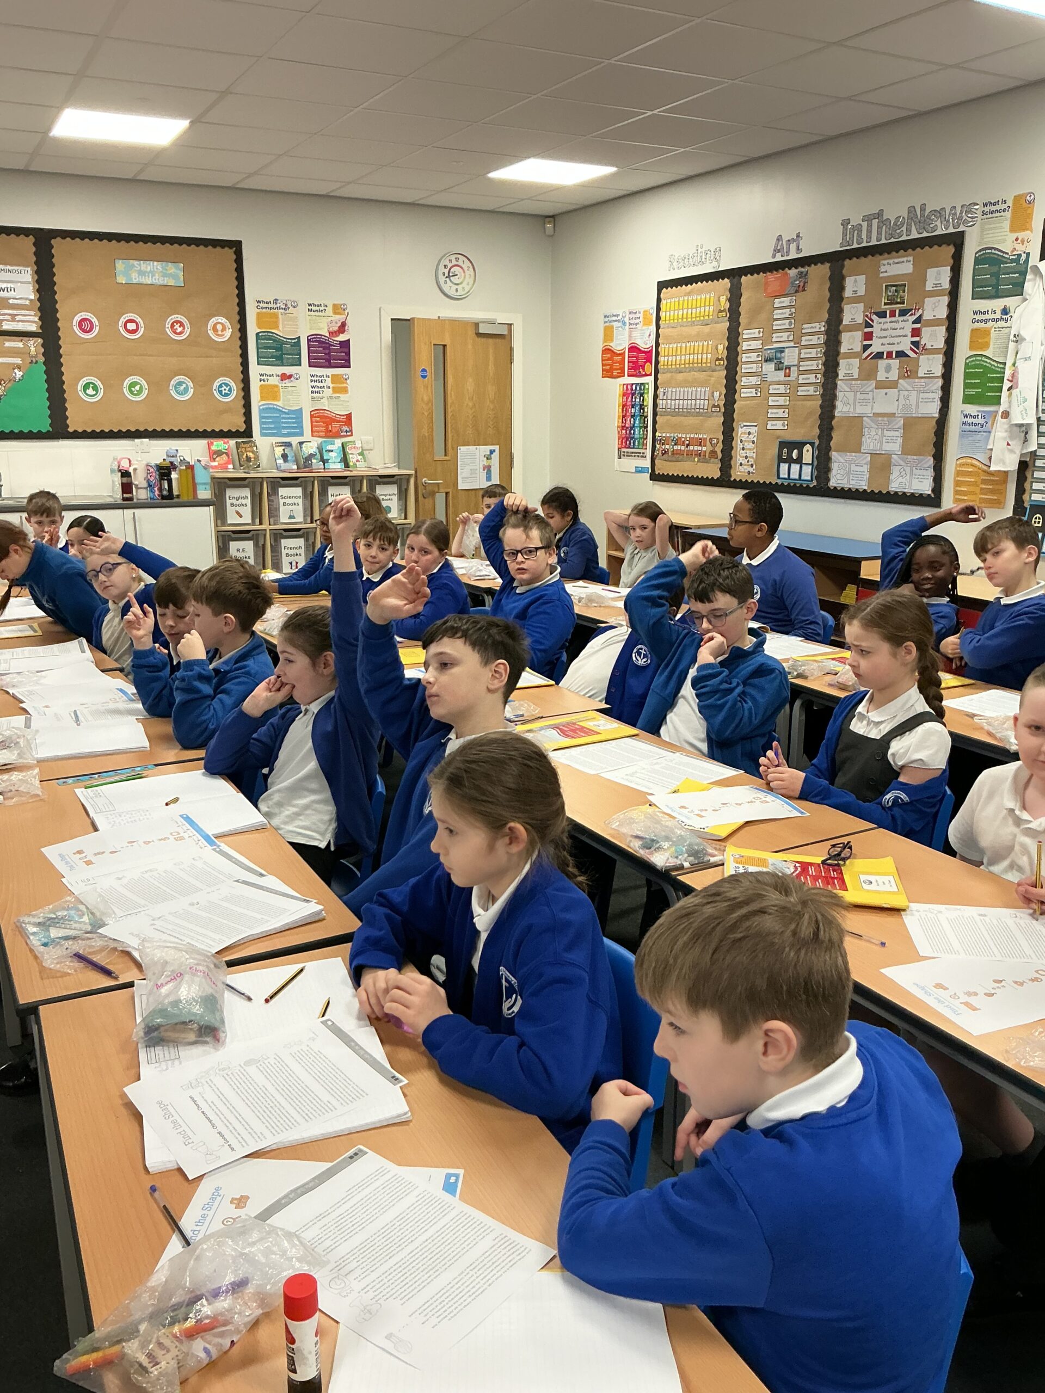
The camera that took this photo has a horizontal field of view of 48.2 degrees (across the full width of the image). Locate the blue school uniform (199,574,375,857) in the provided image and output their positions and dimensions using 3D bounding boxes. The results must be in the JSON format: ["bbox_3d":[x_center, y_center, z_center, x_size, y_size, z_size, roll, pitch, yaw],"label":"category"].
[{"bbox_3d":[-0.494,0.027,2.556,0.360,0.620,0.430,-10,18,-36],"label":"blue school uniform"}]

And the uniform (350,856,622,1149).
[{"bbox_3d":[-0.021,0.446,1.642,0.350,0.490,0.460,-7,16,-26],"label":"uniform"}]

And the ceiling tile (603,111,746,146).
[{"bbox_3d":[0.725,-2.776,5.718,0.595,0.020,0.595,-7,16,-27],"label":"ceiling tile"}]

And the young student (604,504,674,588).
[{"bbox_3d":[0.514,-0.369,5.502,0.440,1.065,0.580,10,17,33],"label":"young student"}]

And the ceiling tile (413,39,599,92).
[{"bbox_3d":[-0.067,-2.515,4.665,0.595,0.020,0.595,-7,16,-27],"label":"ceiling tile"}]

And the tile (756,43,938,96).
[{"bbox_3d":[1.274,-2.511,4.684,0.595,0.020,0.595,-7,16,-27],"label":"tile"}]

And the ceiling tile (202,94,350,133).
[{"bbox_3d":[-1.150,-2.711,5.424,0.600,0.020,0.600,-7,16,-27],"label":"ceiling tile"}]

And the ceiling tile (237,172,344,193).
[{"bbox_3d":[-1.408,-3.160,7.185,0.595,0.020,0.455,-7,16,-26],"label":"ceiling tile"}]

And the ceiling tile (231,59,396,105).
[{"bbox_3d":[-0.873,-2.579,4.908,0.600,0.020,0.600,-7,16,-27],"label":"ceiling tile"}]

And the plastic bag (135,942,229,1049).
[{"bbox_3d":[-0.475,0.409,1.635,0.130,0.100,0.120,1,14,3],"label":"plastic bag"}]

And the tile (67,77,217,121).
[{"bbox_3d":[-1.682,-2.651,5.162,0.595,0.020,0.595,-7,16,-27],"label":"tile"}]

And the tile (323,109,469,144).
[{"bbox_3d":[-0.617,-2.780,5.698,0.595,0.020,0.595,-7,16,-27],"label":"tile"}]

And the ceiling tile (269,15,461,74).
[{"bbox_3d":[-0.600,-2.451,4.397,0.595,0.020,0.595,-7,16,-27],"label":"ceiling tile"}]

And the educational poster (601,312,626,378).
[{"bbox_3d":[0.604,-2.323,7.719,0.010,0.420,0.297,-7,16,-26],"label":"educational poster"}]

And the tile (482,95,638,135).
[{"bbox_3d":[0.193,-2.709,5.444,0.595,0.020,0.595,-7,16,-26],"label":"tile"}]

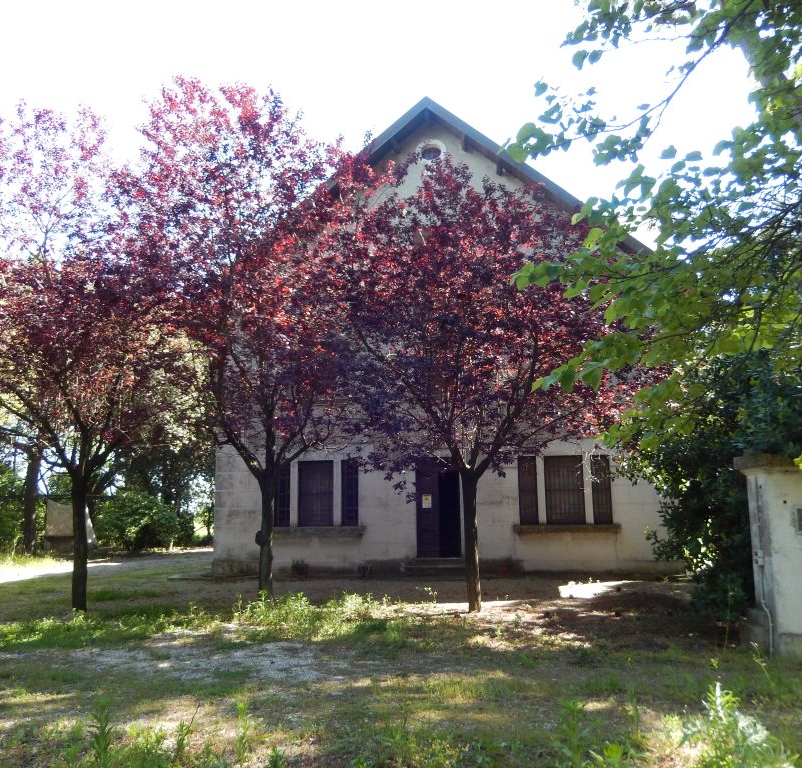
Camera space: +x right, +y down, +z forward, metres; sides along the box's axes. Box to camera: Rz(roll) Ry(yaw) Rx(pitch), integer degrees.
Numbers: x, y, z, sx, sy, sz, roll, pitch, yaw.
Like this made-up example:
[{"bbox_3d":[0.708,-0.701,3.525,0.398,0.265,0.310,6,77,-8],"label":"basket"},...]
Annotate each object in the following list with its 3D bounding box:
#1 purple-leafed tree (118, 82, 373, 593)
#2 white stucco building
[{"bbox_3d":[-2.808,-0.857,13.250,4.511,9.351,4.511,-2,-9,8],"label":"purple-leafed tree"},{"bbox_3d":[1.639,-0.487,24.206,12.200,12.040,12.500,-2,-9,8],"label":"white stucco building"}]

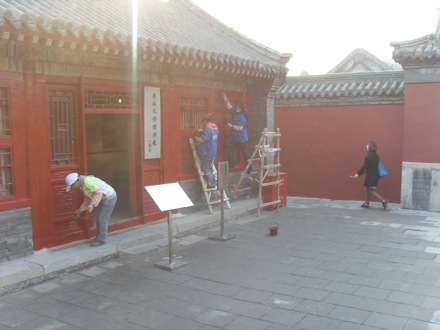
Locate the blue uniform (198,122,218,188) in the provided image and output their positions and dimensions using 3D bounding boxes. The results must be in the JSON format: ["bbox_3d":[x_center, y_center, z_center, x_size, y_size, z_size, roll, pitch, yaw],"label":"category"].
[{"bbox_3d":[-0.217,-0.208,10.257,0.350,1.380,0.470,3,6,34],"label":"blue uniform"}]

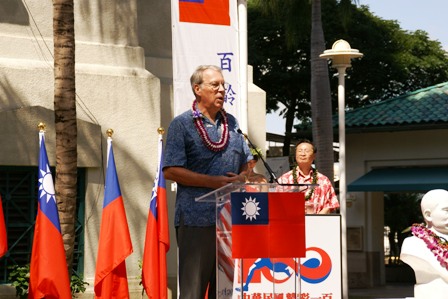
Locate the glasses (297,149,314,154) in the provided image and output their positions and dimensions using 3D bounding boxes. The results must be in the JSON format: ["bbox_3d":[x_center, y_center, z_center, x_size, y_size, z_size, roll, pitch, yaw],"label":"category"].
[{"bbox_3d":[0.706,0.017,12.000,0.148,0.045,0.140,-6,-13,12],"label":"glasses"}]

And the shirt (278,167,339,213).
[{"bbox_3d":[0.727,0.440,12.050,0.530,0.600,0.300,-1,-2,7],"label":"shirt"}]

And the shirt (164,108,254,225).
[{"bbox_3d":[-0.096,0.104,8.080,0.560,0.680,0.340,0,-2,-34],"label":"shirt"}]

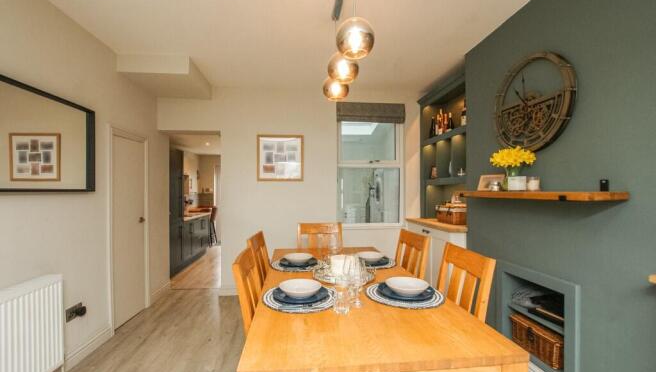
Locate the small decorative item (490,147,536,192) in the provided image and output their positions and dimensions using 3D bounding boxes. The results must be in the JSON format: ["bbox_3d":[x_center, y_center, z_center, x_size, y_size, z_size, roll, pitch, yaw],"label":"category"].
[{"bbox_3d":[1.272,-0.120,1.873,0.230,0.300,0.260,0,-1,-6],"label":"small decorative item"}]

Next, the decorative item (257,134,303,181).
[{"bbox_3d":[-0.590,-0.345,3.426,0.575,0.570,0.030,0,-1,-7],"label":"decorative item"}]

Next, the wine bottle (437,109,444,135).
[{"bbox_3d":[1.355,-0.747,3.286,0.080,0.325,0.080,0,-1,-7],"label":"wine bottle"}]

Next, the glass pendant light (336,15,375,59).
[{"bbox_3d":[0.130,-0.697,1.295,0.180,0.172,0.180,0,-1,-7],"label":"glass pendant light"}]

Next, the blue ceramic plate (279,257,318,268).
[{"bbox_3d":[-0.204,0.543,1.925,0.270,0.025,0.270,0,-1,0],"label":"blue ceramic plate"}]

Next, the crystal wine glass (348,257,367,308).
[{"bbox_3d":[0.142,0.456,1.305,0.080,0.220,0.080,0,-1,-6],"label":"crystal wine glass"}]

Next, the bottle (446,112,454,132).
[{"bbox_3d":[1.457,-0.730,3.246,0.080,0.290,0.080,0,-1,-7],"label":"bottle"}]

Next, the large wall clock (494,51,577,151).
[{"bbox_3d":[1.366,-0.536,1.869,0.056,0.630,0.615,0,-1,-6],"label":"large wall clock"}]

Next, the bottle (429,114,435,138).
[{"bbox_3d":[1.332,-0.732,3.486,0.075,0.300,0.075,0,-1,-7],"label":"bottle"}]

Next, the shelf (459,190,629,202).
[{"bbox_3d":[1.286,0.057,1.838,0.220,0.046,1.069,0,-1,-6],"label":"shelf"}]

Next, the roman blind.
[{"bbox_3d":[0.561,-0.952,3.627,0.910,0.277,0.080,0,-1,-6],"label":"roman blind"}]

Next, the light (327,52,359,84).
[{"bbox_3d":[0.095,-0.731,1.700,0.190,0.180,0.190,0,-1,-6],"label":"light"}]

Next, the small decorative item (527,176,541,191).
[{"bbox_3d":[1.291,-0.014,1.715,0.070,0.085,0.070,0,-1,-7],"label":"small decorative item"}]

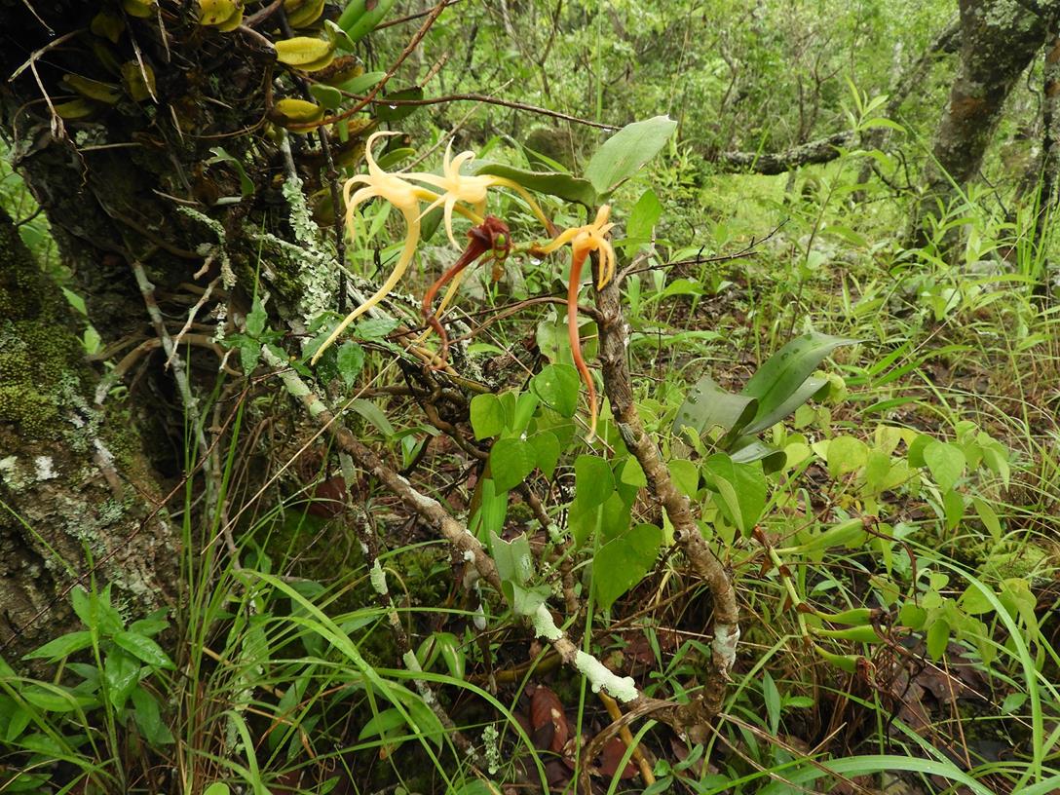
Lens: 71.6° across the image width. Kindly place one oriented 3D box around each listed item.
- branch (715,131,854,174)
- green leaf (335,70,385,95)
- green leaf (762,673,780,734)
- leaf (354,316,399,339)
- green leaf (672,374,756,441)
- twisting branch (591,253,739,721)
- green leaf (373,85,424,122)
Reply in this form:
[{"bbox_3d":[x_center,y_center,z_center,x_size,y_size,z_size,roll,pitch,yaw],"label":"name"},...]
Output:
[{"bbox_3d":[1.456,-1.400,4.200,0.770,0.230,0.270,0,21,0],"label":"branch"},{"bbox_3d":[-0.146,-0.270,0.630,0.045,0.021,0.022,0,21,0],"label":"green leaf"},{"bbox_3d":[0.233,0.295,0.710,0.017,0.062,0.017,0,21,0],"label":"green leaf"},{"bbox_3d":[-0.133,-0.061,0.640,0.039,0.020,0.024,0,21,0],"label":"leaf"},{"bbox_3d":[0.183,0.010,0.730,0.080,0.060,0.045,0,21,0],"label":"green leaf"},{"bbox_3d":[0.119,0.105,0.655,0.140,0.445,0.080,0,21,0],"label":"twisting branch"},{"bbox_3d":[-0.113,-0.252,0.630,0.043,0.030,0.022,0,21,0],"label":"green leaf"}]

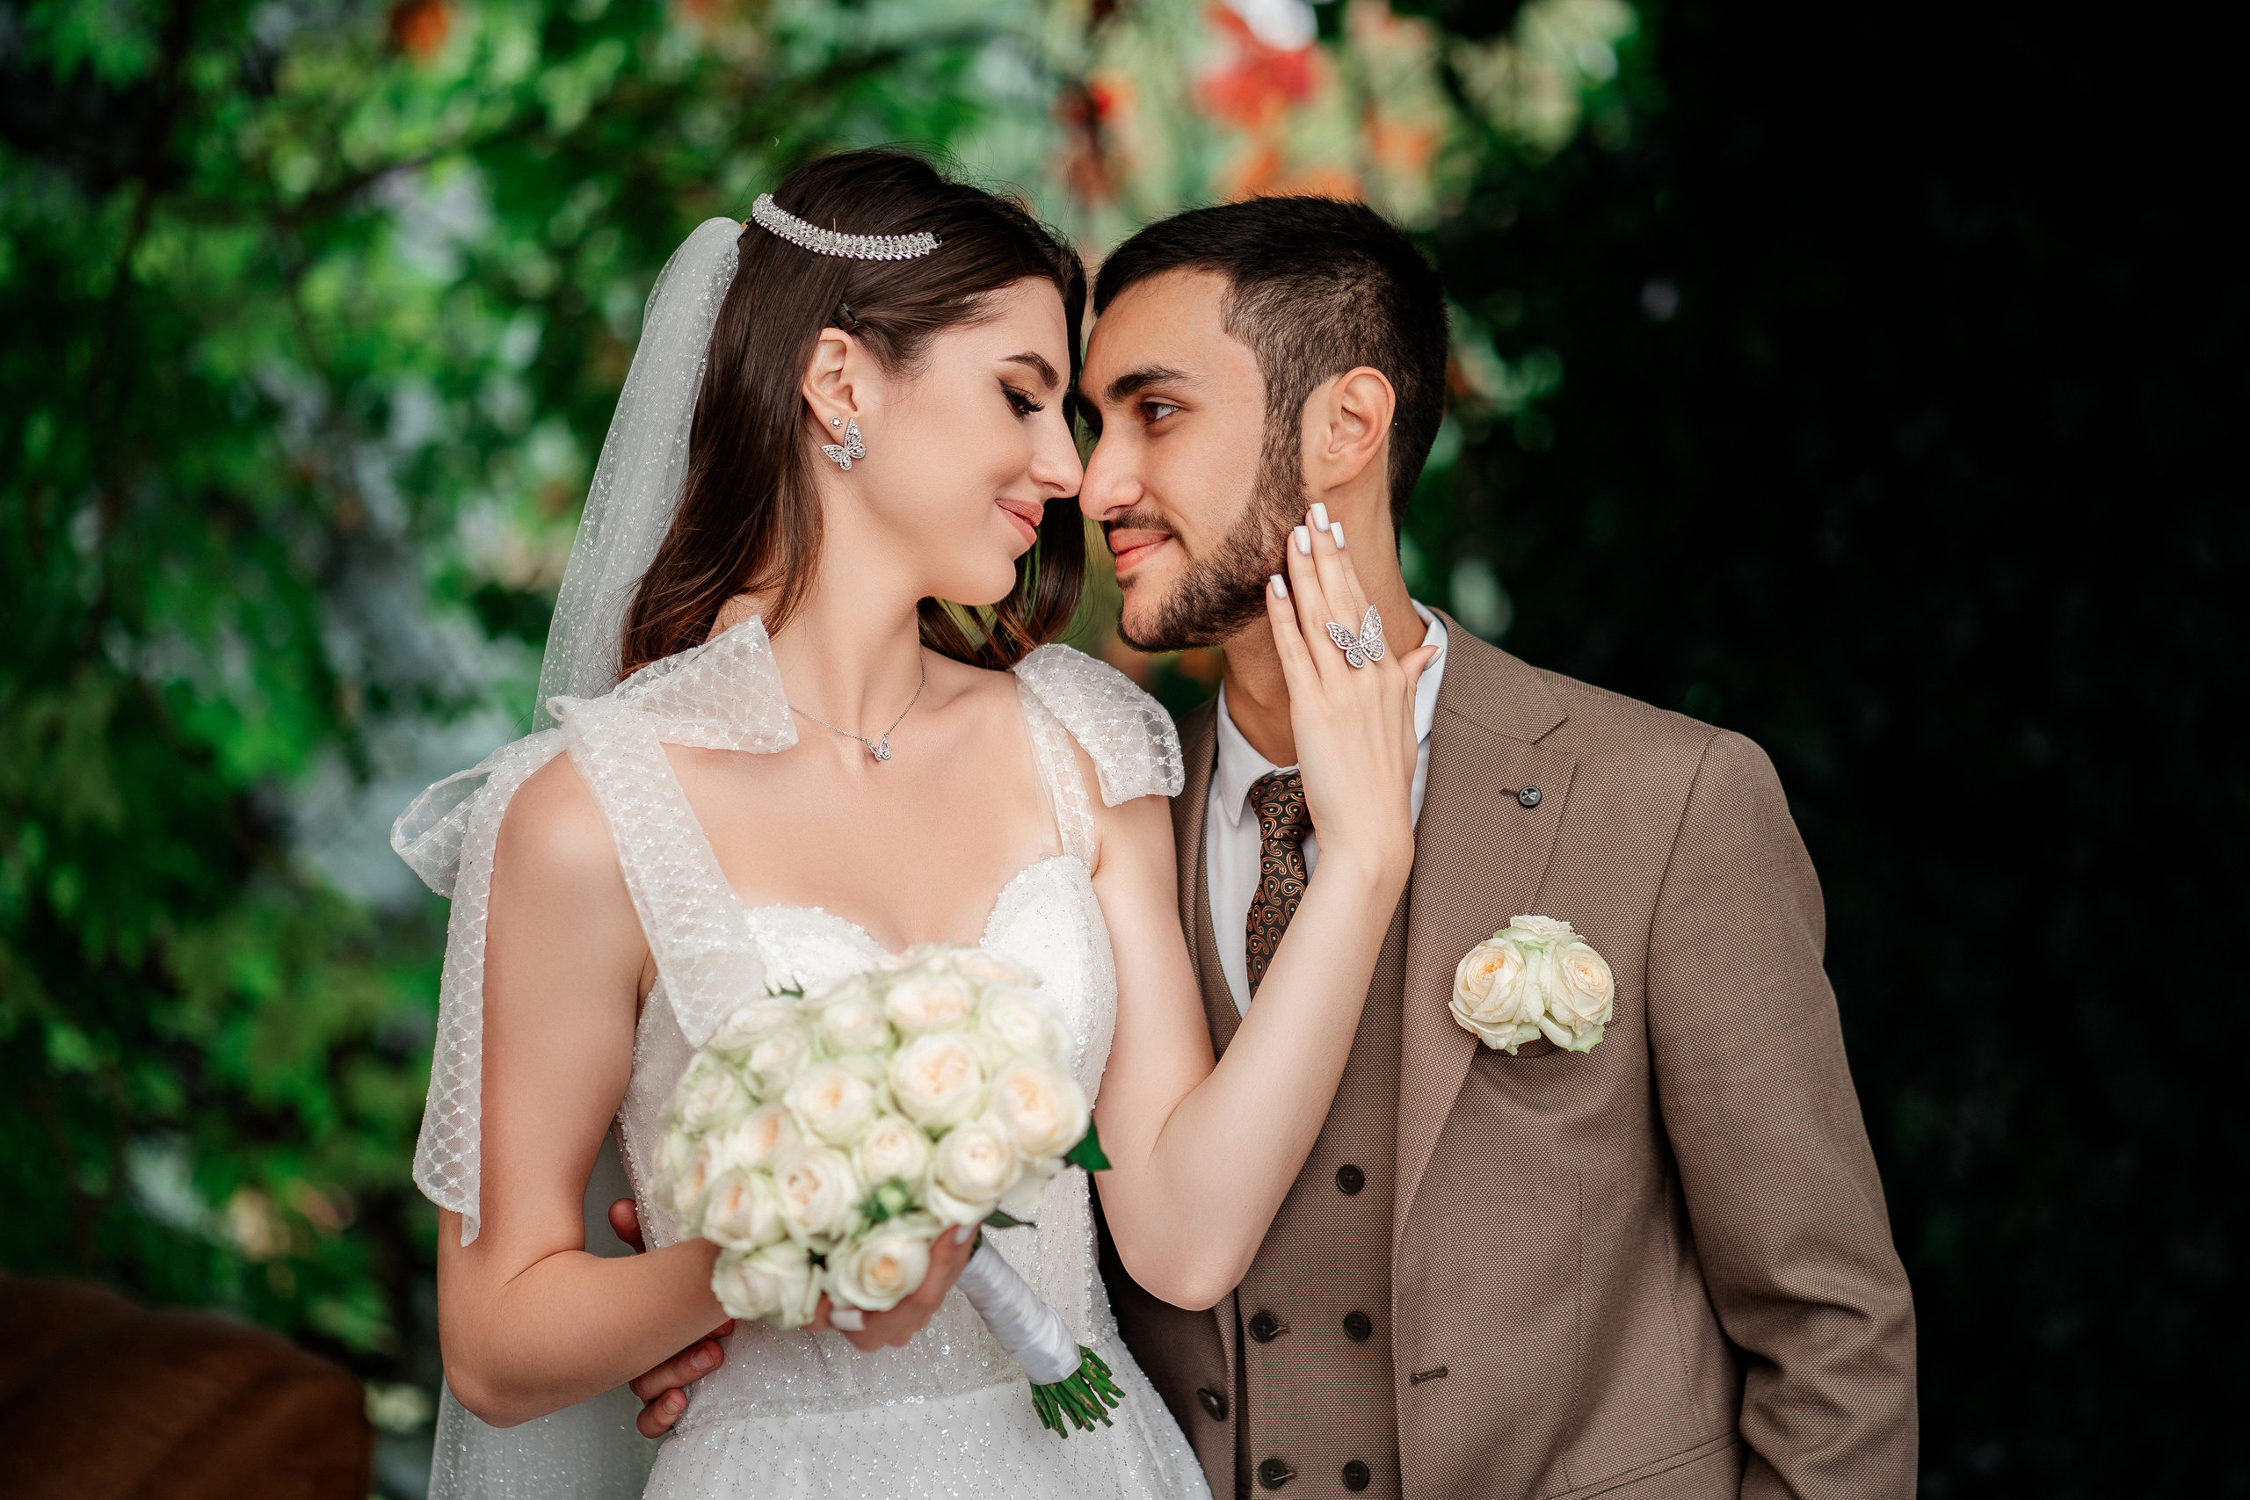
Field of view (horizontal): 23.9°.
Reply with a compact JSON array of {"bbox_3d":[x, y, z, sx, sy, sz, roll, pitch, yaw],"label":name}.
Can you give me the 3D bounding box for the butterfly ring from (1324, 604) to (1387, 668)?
[{"bbox_3d":[0.119,-0.058,2.740,0.029,0.029,0.020,-22,0,0],"label":"butterfly ring"}]

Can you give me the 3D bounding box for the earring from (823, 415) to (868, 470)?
[{"bbox_3d":[-0.146,-0.159,2.760,0.022,0.025,0.007,-24,0,8],"label":"earring"}]

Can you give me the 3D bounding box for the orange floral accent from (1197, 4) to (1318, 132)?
[{"bbox_3d":[0.130,-0.667,5.200,0.120,0.125,0.100,0,0,0],"label":"orange floral accent"}]

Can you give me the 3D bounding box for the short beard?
[{"bbox_3d":[0.038,-0.109,2.820,0.095,0.115,0.135,-6,3,-30],"label":"short beard"}]

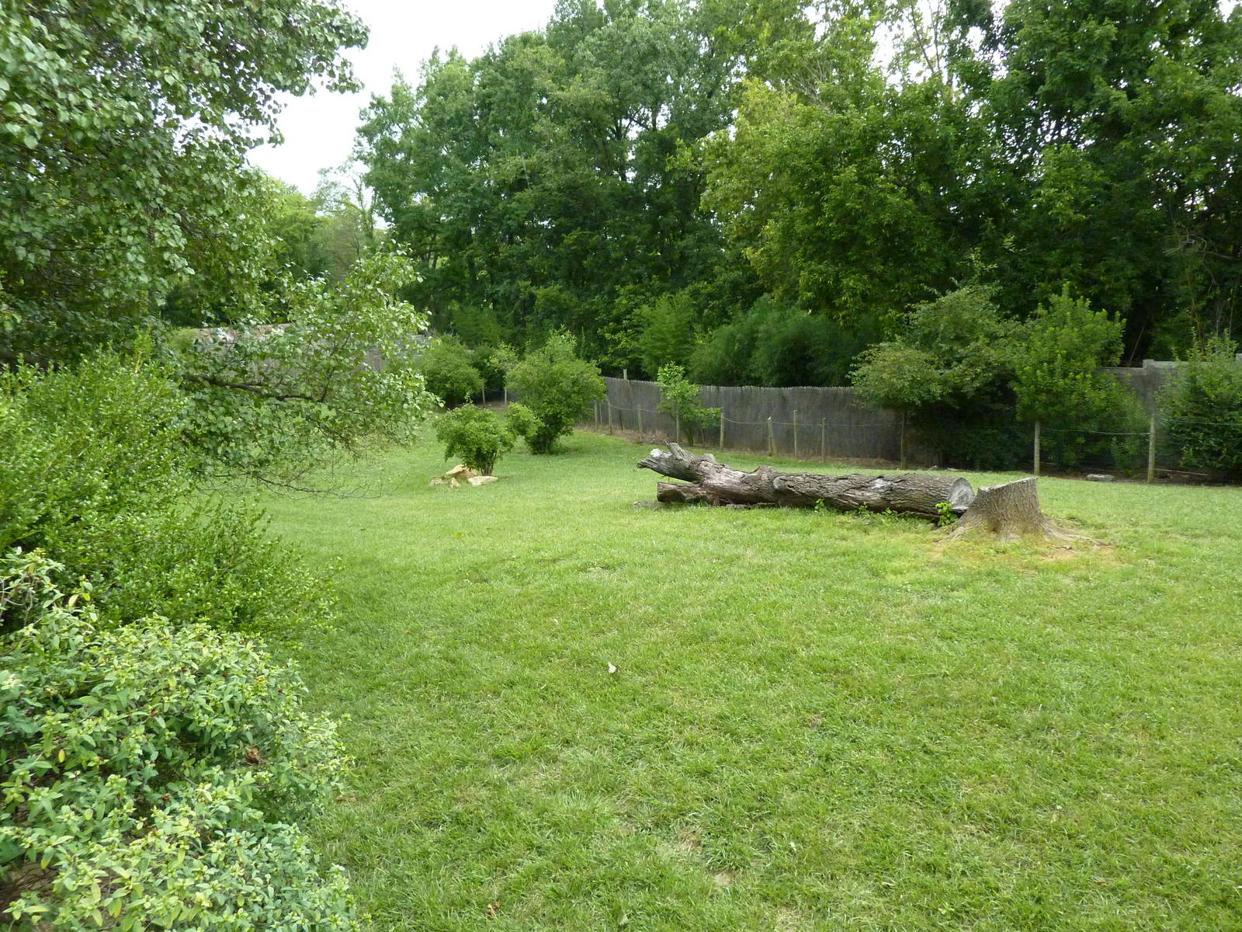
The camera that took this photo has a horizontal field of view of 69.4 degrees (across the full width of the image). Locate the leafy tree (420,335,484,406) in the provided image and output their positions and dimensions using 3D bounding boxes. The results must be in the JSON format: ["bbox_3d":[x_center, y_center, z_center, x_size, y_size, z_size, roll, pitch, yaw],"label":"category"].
[{"bbox_3d":[-7.689,-4.252,40.784,2.841,3.248,3.000,0,5,0],"label":"leafy tree"}]

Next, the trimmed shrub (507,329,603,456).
[{"bbox_3d":[-1.502,-1.649,20.735,2.269,2.844,2.200,0,5,0],"label":"trimmed shrub"}]

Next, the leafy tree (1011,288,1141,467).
[{"bbox_3d":[8.189,-1.526,16.128,2.302,3.307,2.200,0,5,0],"label":"leafy tree"}]

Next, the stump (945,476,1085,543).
[{"bbox_3d":[4.193,0.456,9.627,1.350,0.620,1.150,0,5,0],"label":"stump"}]

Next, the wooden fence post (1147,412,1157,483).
[{"bbox_3d":[8.665,-0.256,14.634,0.100,1.140,0.100,0,5,0],"label":"wooden fence post"}]

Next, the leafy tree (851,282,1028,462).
[{"bbox_3d":[5.921,-1.621,16.722,3.141,3.493,2.900,0,5,0],"label":"leafy tree"}]

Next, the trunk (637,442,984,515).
[{"bbox_3d":[2.200,0.199,11.412,4.200,0.780,0.700,2,5,21],"label":"trunk"}]

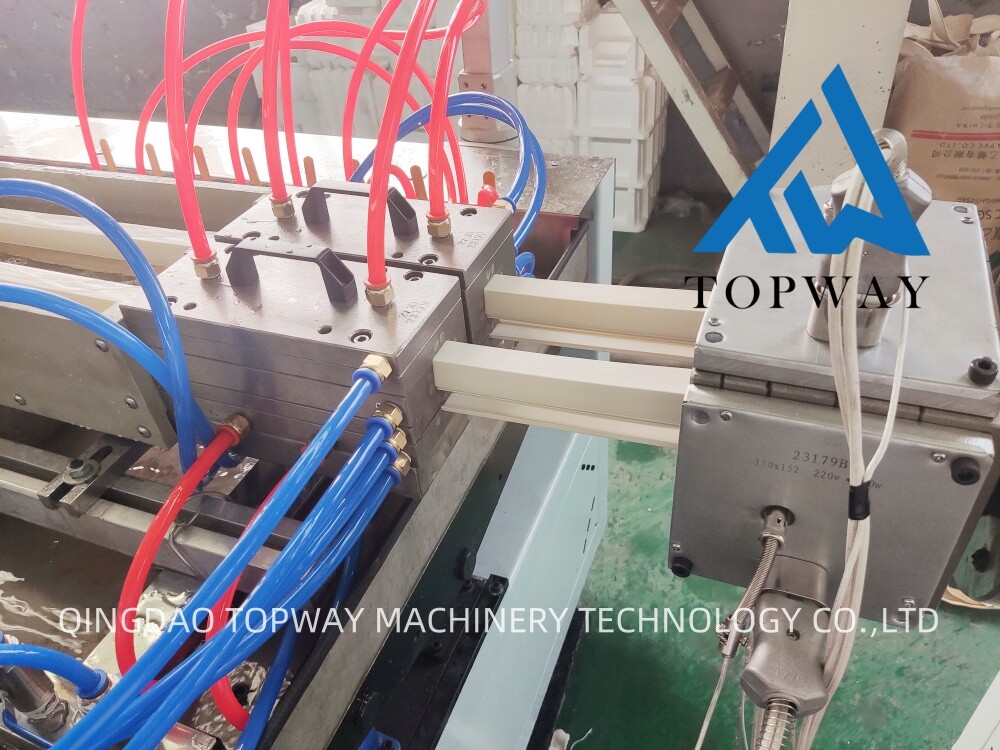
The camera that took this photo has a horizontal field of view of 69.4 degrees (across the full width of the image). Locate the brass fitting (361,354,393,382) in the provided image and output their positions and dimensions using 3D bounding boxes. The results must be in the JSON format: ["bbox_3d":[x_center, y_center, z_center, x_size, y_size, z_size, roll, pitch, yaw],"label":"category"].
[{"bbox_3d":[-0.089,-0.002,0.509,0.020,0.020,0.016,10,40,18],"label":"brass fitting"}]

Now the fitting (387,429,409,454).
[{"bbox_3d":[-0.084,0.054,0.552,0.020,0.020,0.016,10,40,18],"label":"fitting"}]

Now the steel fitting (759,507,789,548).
[{"bbox_3d":[0.163,0.092,0.427,0.014,0.014,0.021,11,41,21],"label":"steel fitting"}]

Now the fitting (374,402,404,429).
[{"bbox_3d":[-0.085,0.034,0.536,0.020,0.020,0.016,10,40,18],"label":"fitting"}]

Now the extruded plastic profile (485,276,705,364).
[{"bbox_3d":[0.087,-0.050,0.623,0.200,0.052,0.029,8,41,21],"label":"extruded plastic profile"}]

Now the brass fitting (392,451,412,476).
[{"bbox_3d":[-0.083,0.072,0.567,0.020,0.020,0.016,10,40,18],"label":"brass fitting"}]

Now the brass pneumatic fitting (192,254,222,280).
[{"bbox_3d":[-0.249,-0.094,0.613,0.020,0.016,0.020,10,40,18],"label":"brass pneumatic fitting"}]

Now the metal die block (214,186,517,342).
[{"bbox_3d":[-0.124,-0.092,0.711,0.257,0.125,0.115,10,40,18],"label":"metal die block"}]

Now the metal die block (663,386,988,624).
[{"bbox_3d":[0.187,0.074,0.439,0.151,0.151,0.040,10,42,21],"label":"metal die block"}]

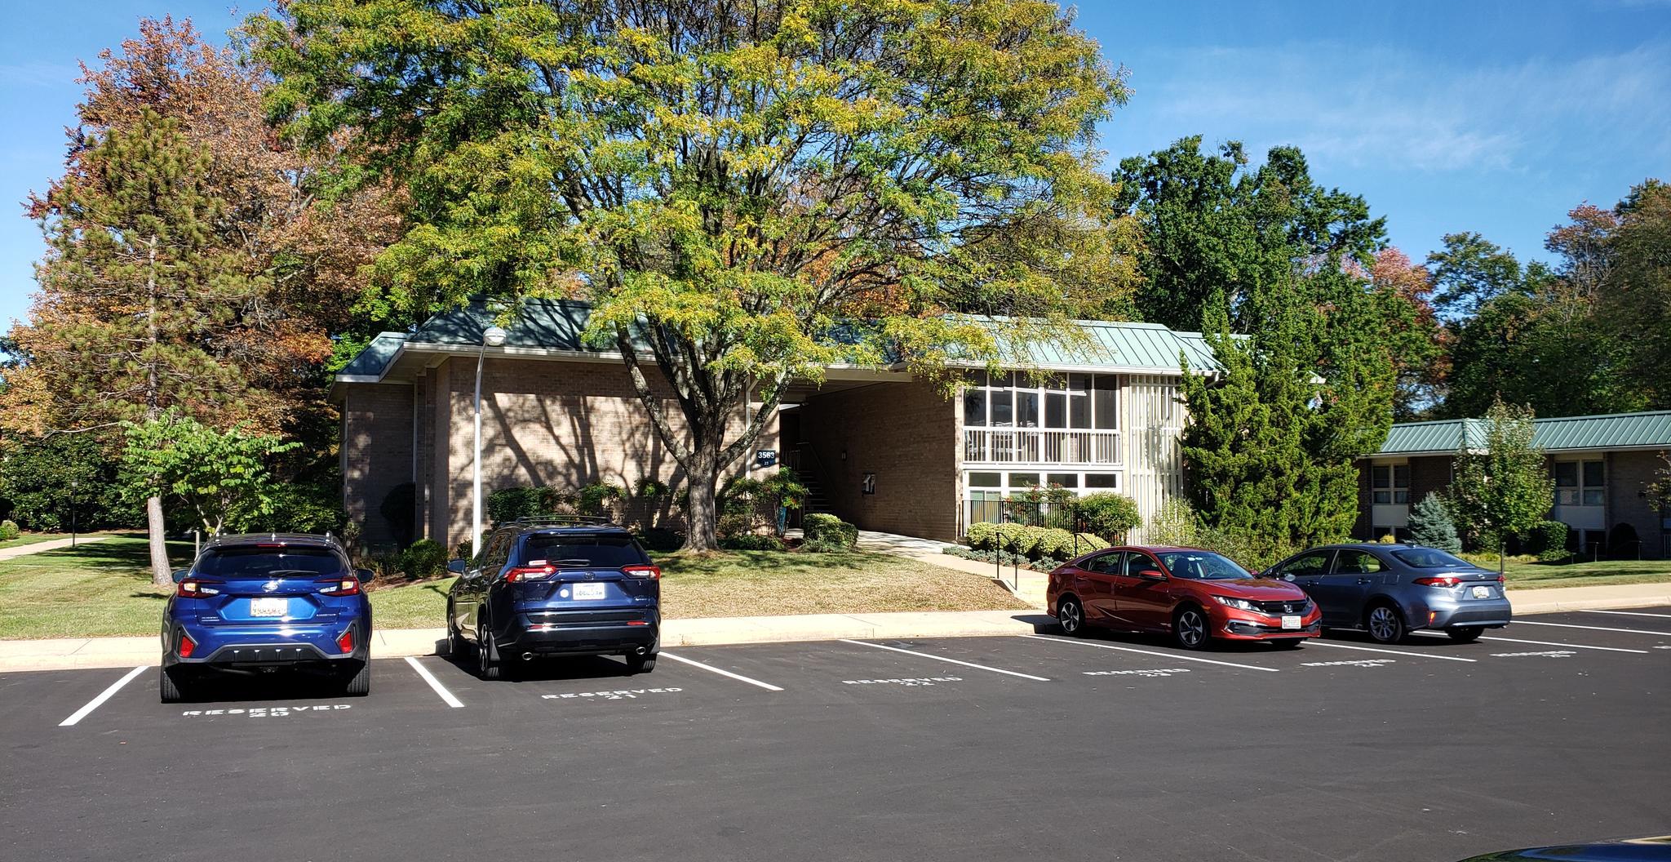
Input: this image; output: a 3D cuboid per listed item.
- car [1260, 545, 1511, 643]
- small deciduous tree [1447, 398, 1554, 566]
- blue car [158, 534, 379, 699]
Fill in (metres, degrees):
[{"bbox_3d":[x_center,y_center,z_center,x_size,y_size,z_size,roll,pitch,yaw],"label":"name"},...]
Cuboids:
[{"bbox_3d":[8.078,2.441,19.375,1.800,1.440,4.630,1,-4,-22],"label":"car"},{"bbox_3d":[20.931,1.600,39.660,2.950,5.150,2.950,-2,-4,28],"label":"small deciduous tree"},{"bbox_3d":[-5.940,1.864,13.295,1.830,1.600,4.480,1,-4,-23],"label":"blue car"}]

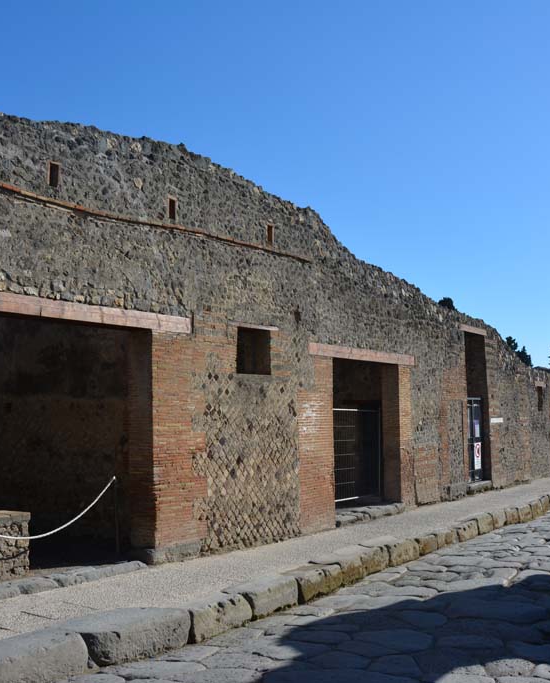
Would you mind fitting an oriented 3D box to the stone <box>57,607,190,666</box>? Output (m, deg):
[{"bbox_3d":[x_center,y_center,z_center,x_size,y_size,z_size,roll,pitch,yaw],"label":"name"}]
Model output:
[{"bbox_3d":[-1.440,2.880,7.500,0.520,0.350,1.200,-4,-6,36],"label":"stone"}]

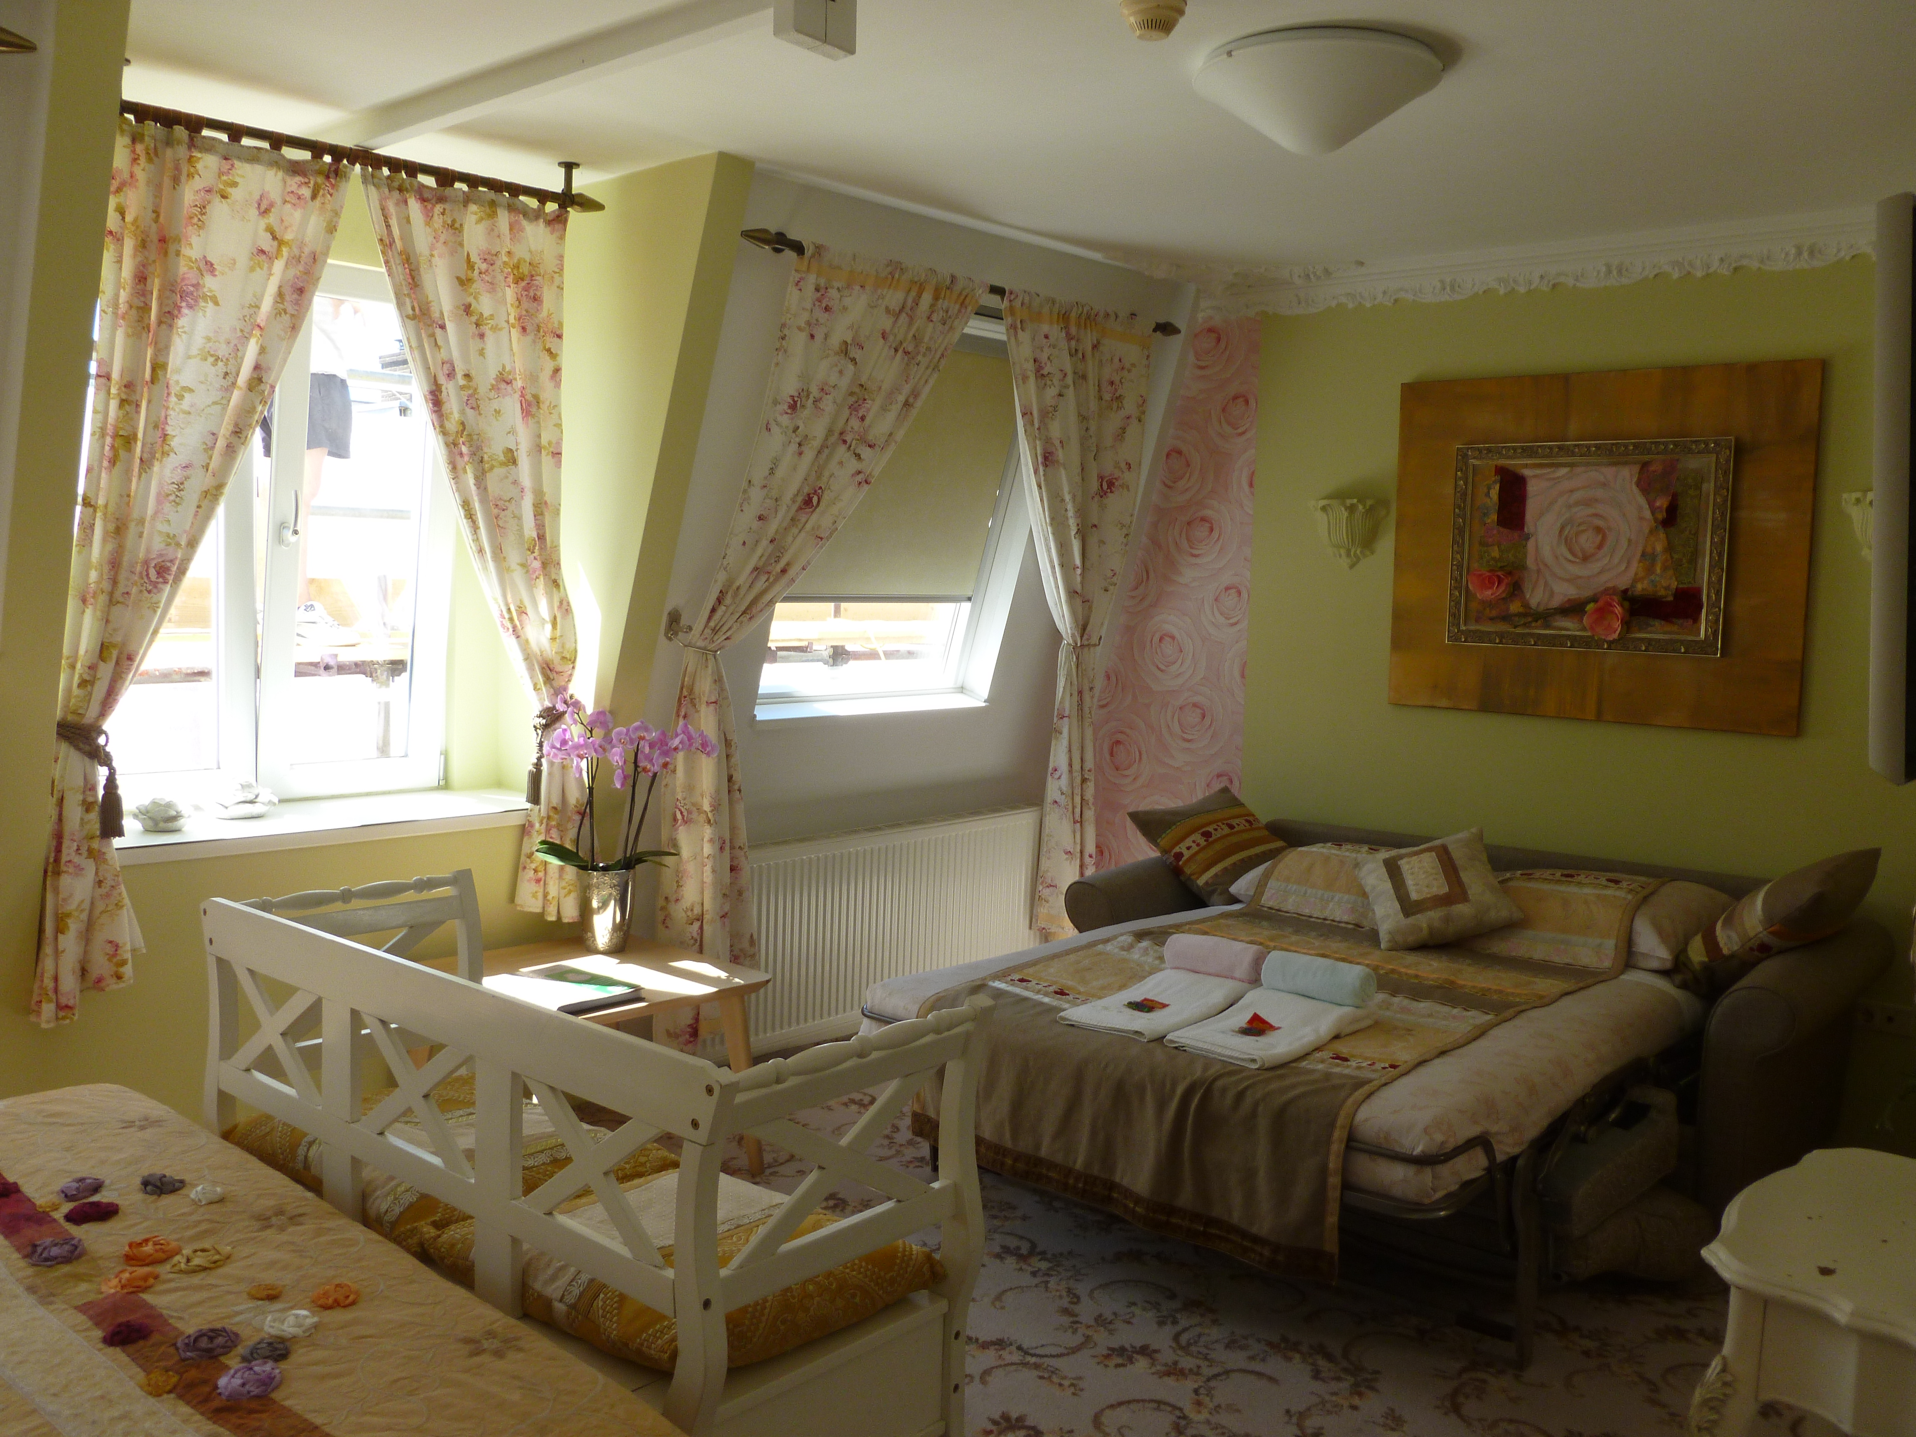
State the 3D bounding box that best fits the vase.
[{"bbox_3d":[-0.892,0.487,3.915,0.130,0.186,0.130,0,6,-12],"label":"vase"}]

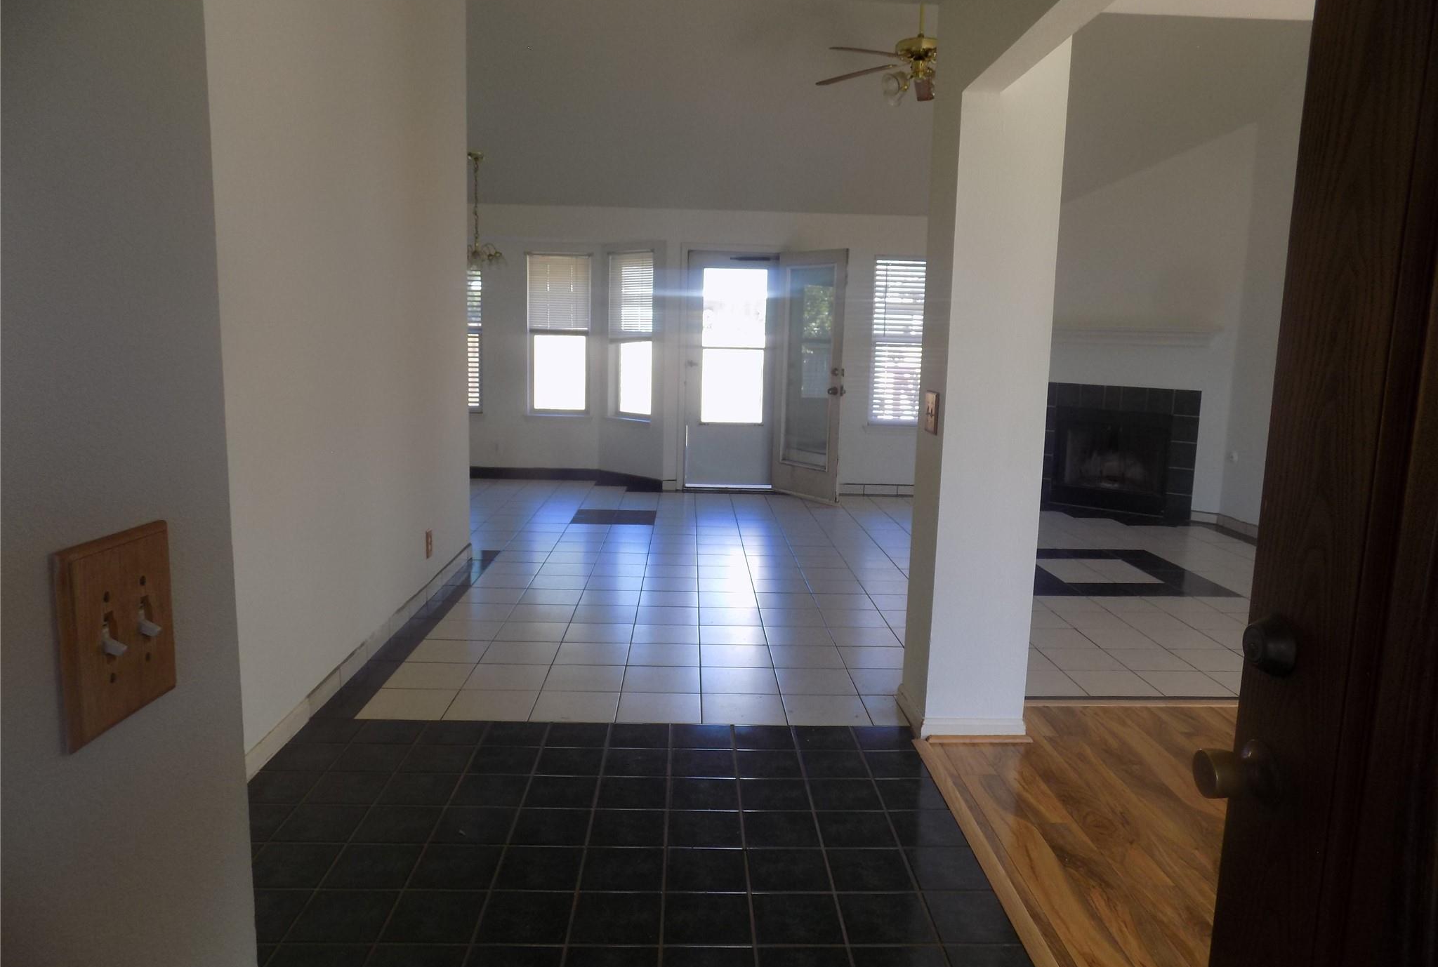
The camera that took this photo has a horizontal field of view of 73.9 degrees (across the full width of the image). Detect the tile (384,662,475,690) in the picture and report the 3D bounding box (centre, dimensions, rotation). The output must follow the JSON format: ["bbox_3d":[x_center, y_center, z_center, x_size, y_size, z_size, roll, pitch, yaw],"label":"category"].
[{"bbox_3d":[-1.135,0.762,3.752,0.300,0.010,0.300,1,8,-2],"label":"tile"}]

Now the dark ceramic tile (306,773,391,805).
[{"bbox_3d":[-1.089,0.904,2.812,0.200,0.010,0.200,1,8,-2],"label":"dark ceramic tile"}]

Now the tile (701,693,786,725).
[{"bbox_3d":[0.089,0.827,3.478,0.298,0.010,0.298,1,8,-2],"label":"tile"}]

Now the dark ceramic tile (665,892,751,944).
[{"bbox_3d":[-0.027,1.015,2.219,0.202,0.010,0.202,1,8,-2],"label":"dark ceramic tile"}]

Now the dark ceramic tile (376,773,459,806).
[{"bbox_3d":[-0.879,0.906,2.813,0.199,0.010,0.199,1,8,-2],"label":"dark ceramic tile"}]

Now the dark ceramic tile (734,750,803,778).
[{"bbox_3d":[0.155,0.893,3.033,0.200,0.010,0.200,1,8,-2],"label":"dark ceramic tile"}]

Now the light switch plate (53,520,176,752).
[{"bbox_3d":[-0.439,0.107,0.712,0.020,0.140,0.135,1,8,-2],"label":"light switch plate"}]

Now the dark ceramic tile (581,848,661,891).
[{"bbox_3d":[-0.240,0.974,2.405,0.200,0.010,0.200,1,8,-2],"label":"dark ceramic tile"}]

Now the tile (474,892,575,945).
[{"bbox_3d":[-0.444,1.006,2.209,0.199,0.010,0.199,1,8,-2],"label":"tile"}]

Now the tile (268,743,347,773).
[{"bbox_3d":[-1.301,0.867,3.005,0.199,0.010,0.199,1,8,-2],"label":"tile"}]

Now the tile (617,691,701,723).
[{"bbox_3d":[-0.216,0.827,3.493,0.301,0.010,0.301,1,8,-2],"label":"tile"}]

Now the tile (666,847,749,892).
[{"bbox_3d":[-0.033,0.977,2.409,0.197,0.010,0.197,1,8,-2],"label":"tile"}]

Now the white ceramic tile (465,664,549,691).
[{"bbox_3d":[-0.825,0.763,3.746,0.298,0.010,0.298,1,8,-2],"label":"white ceramic tile"}]

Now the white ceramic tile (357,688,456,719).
[{"bbox_3d":[-1.122,0.806,3.472,0.299,0.010,0.299,1,8,-2],"label":"white ceramic tile"}]

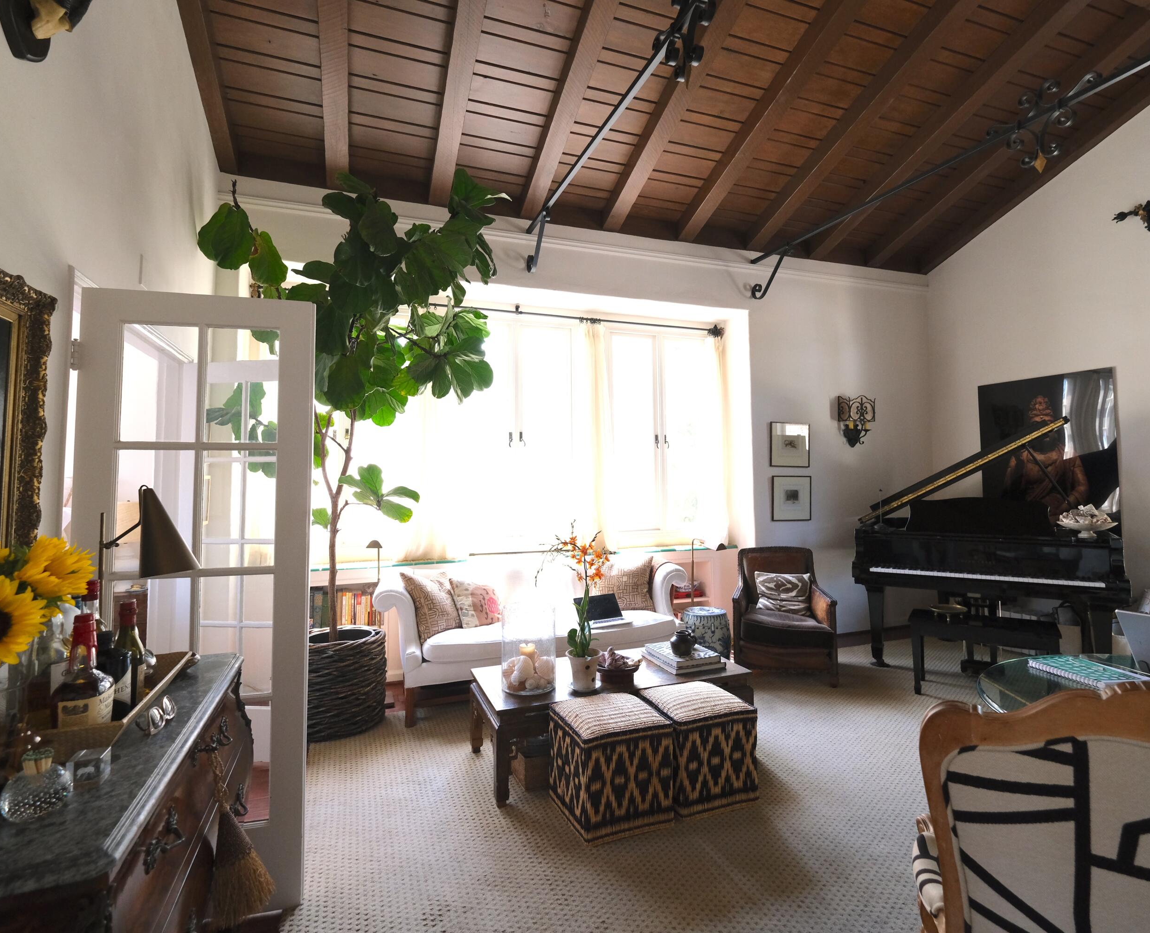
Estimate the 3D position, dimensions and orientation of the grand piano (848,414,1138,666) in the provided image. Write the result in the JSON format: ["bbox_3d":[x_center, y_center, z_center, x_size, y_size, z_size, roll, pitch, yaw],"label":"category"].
[{"bbox_3d":[3.088,0.598,4.390,1.480,1.760,1.740,-3,-4,39],"label":"grand piano"}]

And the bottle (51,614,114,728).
[{"bbox_3d":[-1.022,0.439,1.217,0.092,0.254,0.092,0,-3,-19],"label":"bottle"}]

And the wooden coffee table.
[{"bbox_3d":[0.182,1.240,2.977,1.334,0.383,0.635,1,-4,-22],"label":"wooden coffee table"}]

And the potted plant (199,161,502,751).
[{"bbox_3d":[-1.199,-0.056,3.361,1.600,3.070,1.300,0,-3,-19],"label":"potted plant"}]

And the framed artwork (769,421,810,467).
[{"bbox_3d":[1.832,-0.181,4.963,0.399,0.378,0.024,1,-3,-19],"label":"framed artwork"}]

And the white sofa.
[{"bbox_3d":[-0.319,1.068,3.978,2.013,0.850,0.860,1,-4,-22],"label":"white sofa"}]

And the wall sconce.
[{"bbox_3d":[2.473,-0.387,5.132,0.342,0.435,0.137,1,-3,-19],"label":"wall sconce"}]

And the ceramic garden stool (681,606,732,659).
[{"bbox_3d":[0.941,1.269,4.160,0.352,0.449,0.352,1,-4,-23],"label":"ceramic garden stool"}]

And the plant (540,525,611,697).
[{"bbox_3d":[-0.005,0.657,2.767,0.332,0.765,0.280,-1,-3,0],"label":"plant"}]

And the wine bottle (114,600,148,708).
[{"bbox_3d":[-1.020,0.440,1.337,0.066,0.263,0.066,0,-3,-19],"label":"wine bottle"}]

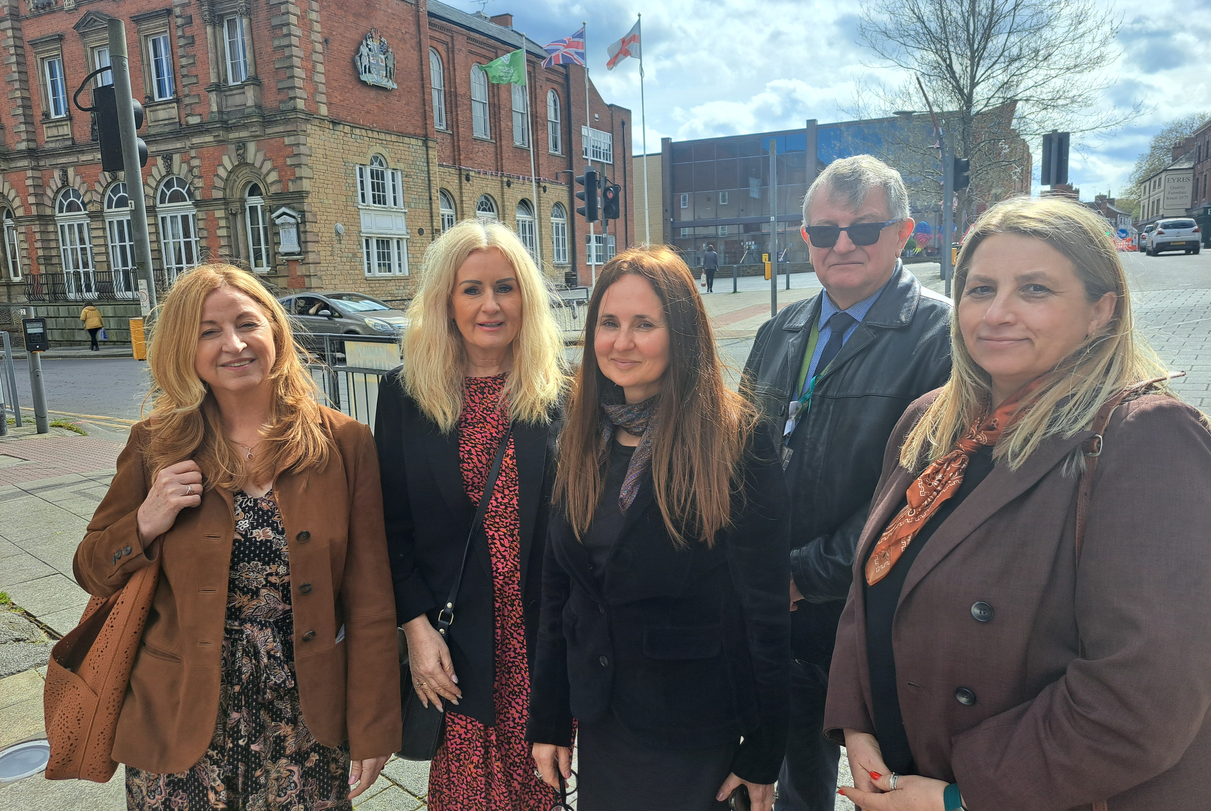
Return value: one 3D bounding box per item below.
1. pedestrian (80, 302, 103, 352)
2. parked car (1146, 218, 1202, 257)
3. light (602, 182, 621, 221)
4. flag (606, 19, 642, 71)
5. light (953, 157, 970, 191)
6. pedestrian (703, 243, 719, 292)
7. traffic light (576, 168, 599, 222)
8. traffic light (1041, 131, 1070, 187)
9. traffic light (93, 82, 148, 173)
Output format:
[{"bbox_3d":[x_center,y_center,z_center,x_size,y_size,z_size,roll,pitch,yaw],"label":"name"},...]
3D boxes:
[{"bbox_3d":[-17.315,-2.663,28.300,0.560,1.630,0.420,-10,12,-41],"label":"pedestrian"},{"bbox_3d":[27.038,-7.933,39.969,1.840,1.640,4.360,3,10,29],"label":"parked car"},{"bbox_3d":[0.130,-3.988,16.500,0.280,0.670,0.280,7,12,44],"label":"light"},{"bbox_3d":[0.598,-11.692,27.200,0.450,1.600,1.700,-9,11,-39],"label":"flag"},{"bbox_3d":[7.218,-4.683,17.000,0.310,0.670,0.280,1,9,18],"label":"light"},{"bbox_3d":[3.681,-4.820,29.300,0.560,1.700,0.400,-1,9,5],"label":"pedestrian"},{"bbox_3d":[-0.327,-4.156,16.600,0.400,1.110,0.500,2,10,26],"label":"traffic light"},{"bbox_3d":[9.864,-5.390,18.400,0.510,1.090,0.400,3,10,30],"label":"traffic light"},{"bbox_3d":[-3.923,-2.237,6.800,0.280,0.660,0.300,3,10,28],"label":"traffic light"}]

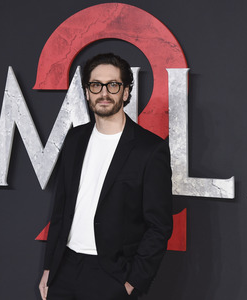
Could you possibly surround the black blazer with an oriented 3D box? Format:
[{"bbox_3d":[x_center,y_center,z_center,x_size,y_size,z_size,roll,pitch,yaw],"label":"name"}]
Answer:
[{"bbox_3d":[-0.060,0.224,3.400,0.530,0.740,0.310,2,5,24],"label":"black blazer"}]

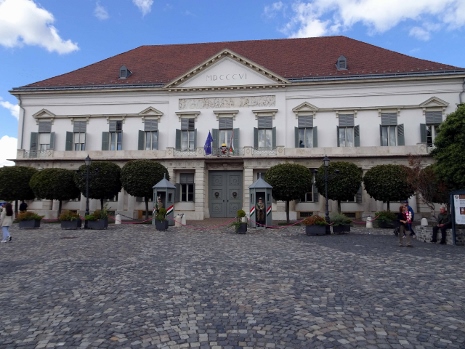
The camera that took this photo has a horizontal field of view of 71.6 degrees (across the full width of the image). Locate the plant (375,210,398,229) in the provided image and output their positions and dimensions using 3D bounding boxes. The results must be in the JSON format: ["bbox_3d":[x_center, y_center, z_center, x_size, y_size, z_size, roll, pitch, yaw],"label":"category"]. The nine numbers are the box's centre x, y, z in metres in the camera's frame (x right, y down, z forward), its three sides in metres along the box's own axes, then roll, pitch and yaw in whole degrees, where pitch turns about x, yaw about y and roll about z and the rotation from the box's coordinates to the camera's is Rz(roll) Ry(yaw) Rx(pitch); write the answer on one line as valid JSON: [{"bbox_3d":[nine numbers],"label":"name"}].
[{"bbox_3d":[9.950,2.834,20.767,1.180,1.110,0.650,0,-5,6],"label":"plant"}]

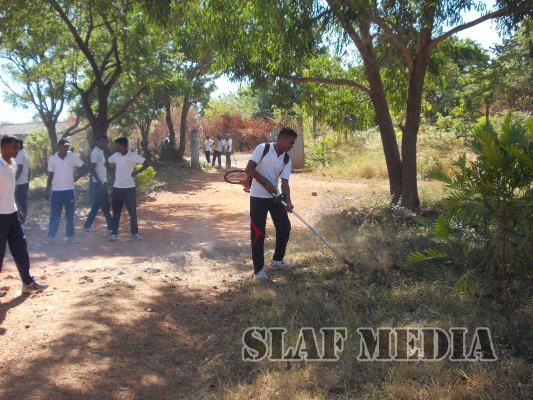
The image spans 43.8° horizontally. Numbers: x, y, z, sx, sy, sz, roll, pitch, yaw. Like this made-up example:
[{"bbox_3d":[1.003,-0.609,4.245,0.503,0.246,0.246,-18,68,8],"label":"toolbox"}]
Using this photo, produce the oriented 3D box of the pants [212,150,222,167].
[{"bbox_3d":[-2.538,-2.118,34.300,0.470,0.900,0.320,1,5,9],"label":"pants"}]

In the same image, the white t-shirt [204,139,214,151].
[{"bbox_3d":[-3.056,-2.959,35.500,0.520,0.660,0.310,0,5,3],"label":"white t-shirt"}]

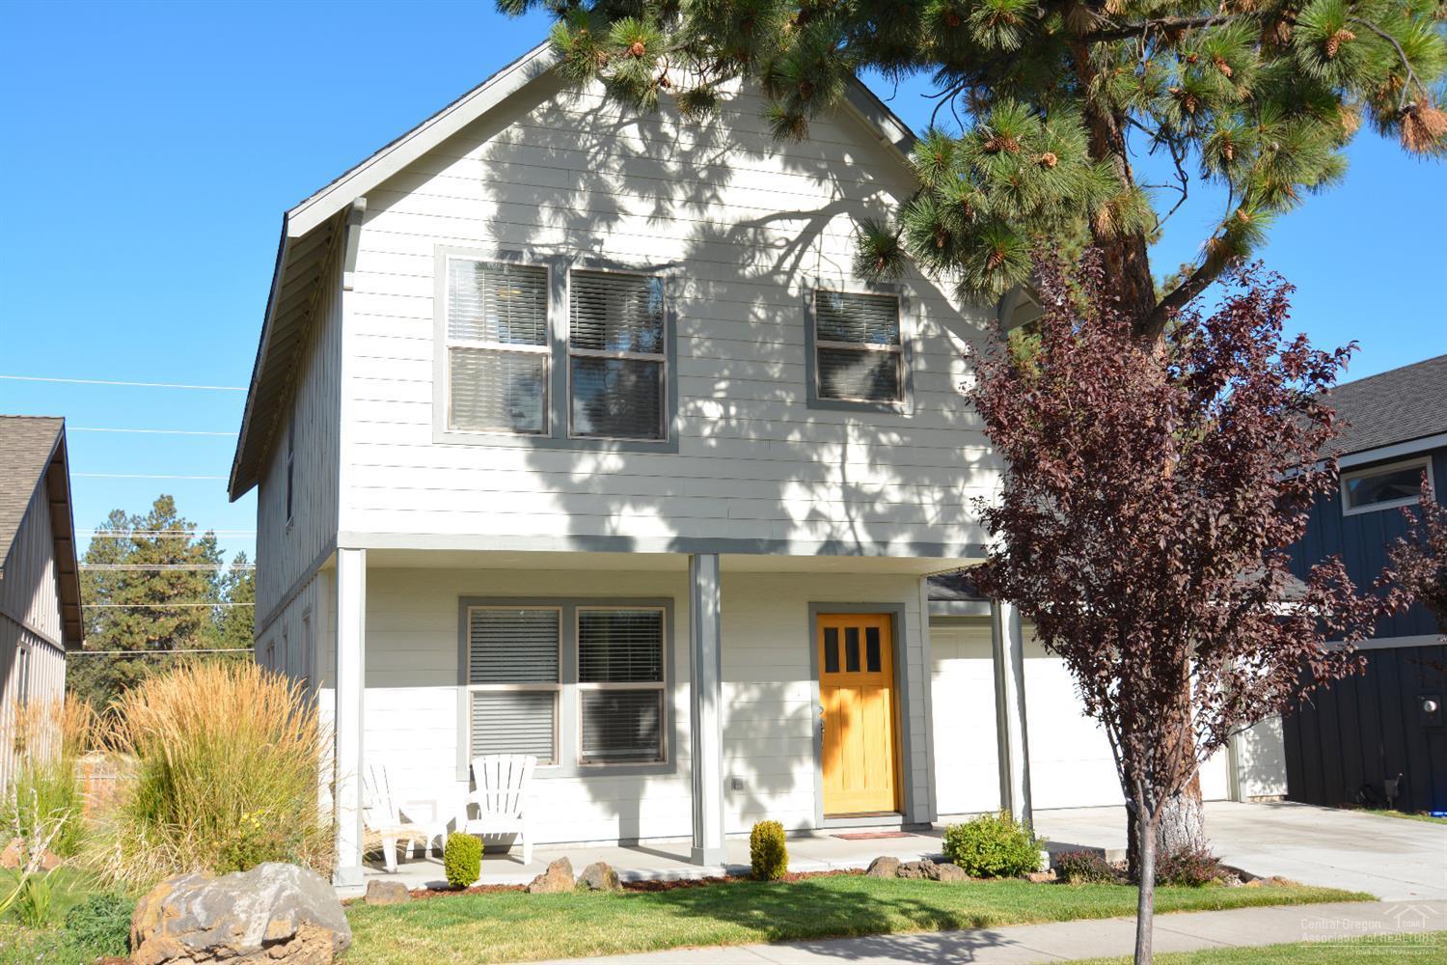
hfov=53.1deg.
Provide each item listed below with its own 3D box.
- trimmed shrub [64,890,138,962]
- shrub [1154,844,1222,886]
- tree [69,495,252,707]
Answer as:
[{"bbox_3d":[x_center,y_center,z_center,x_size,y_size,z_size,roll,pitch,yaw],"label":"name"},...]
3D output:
[{"bbox_3d":[-3.955,2.805,9.223,0.481,0.380,0.481,2,-9,-20],"label":"trimmed shrub"},{"bbox_3d":[4.129,3.399,12.910,0.631,0.329,0.568,2,-9,-20],"label":"shrub"},{"bbox_3d":[-23.200,5.886,59.161,7.200,10.874,7.000,2,-9,-20],"label":"tree"}]

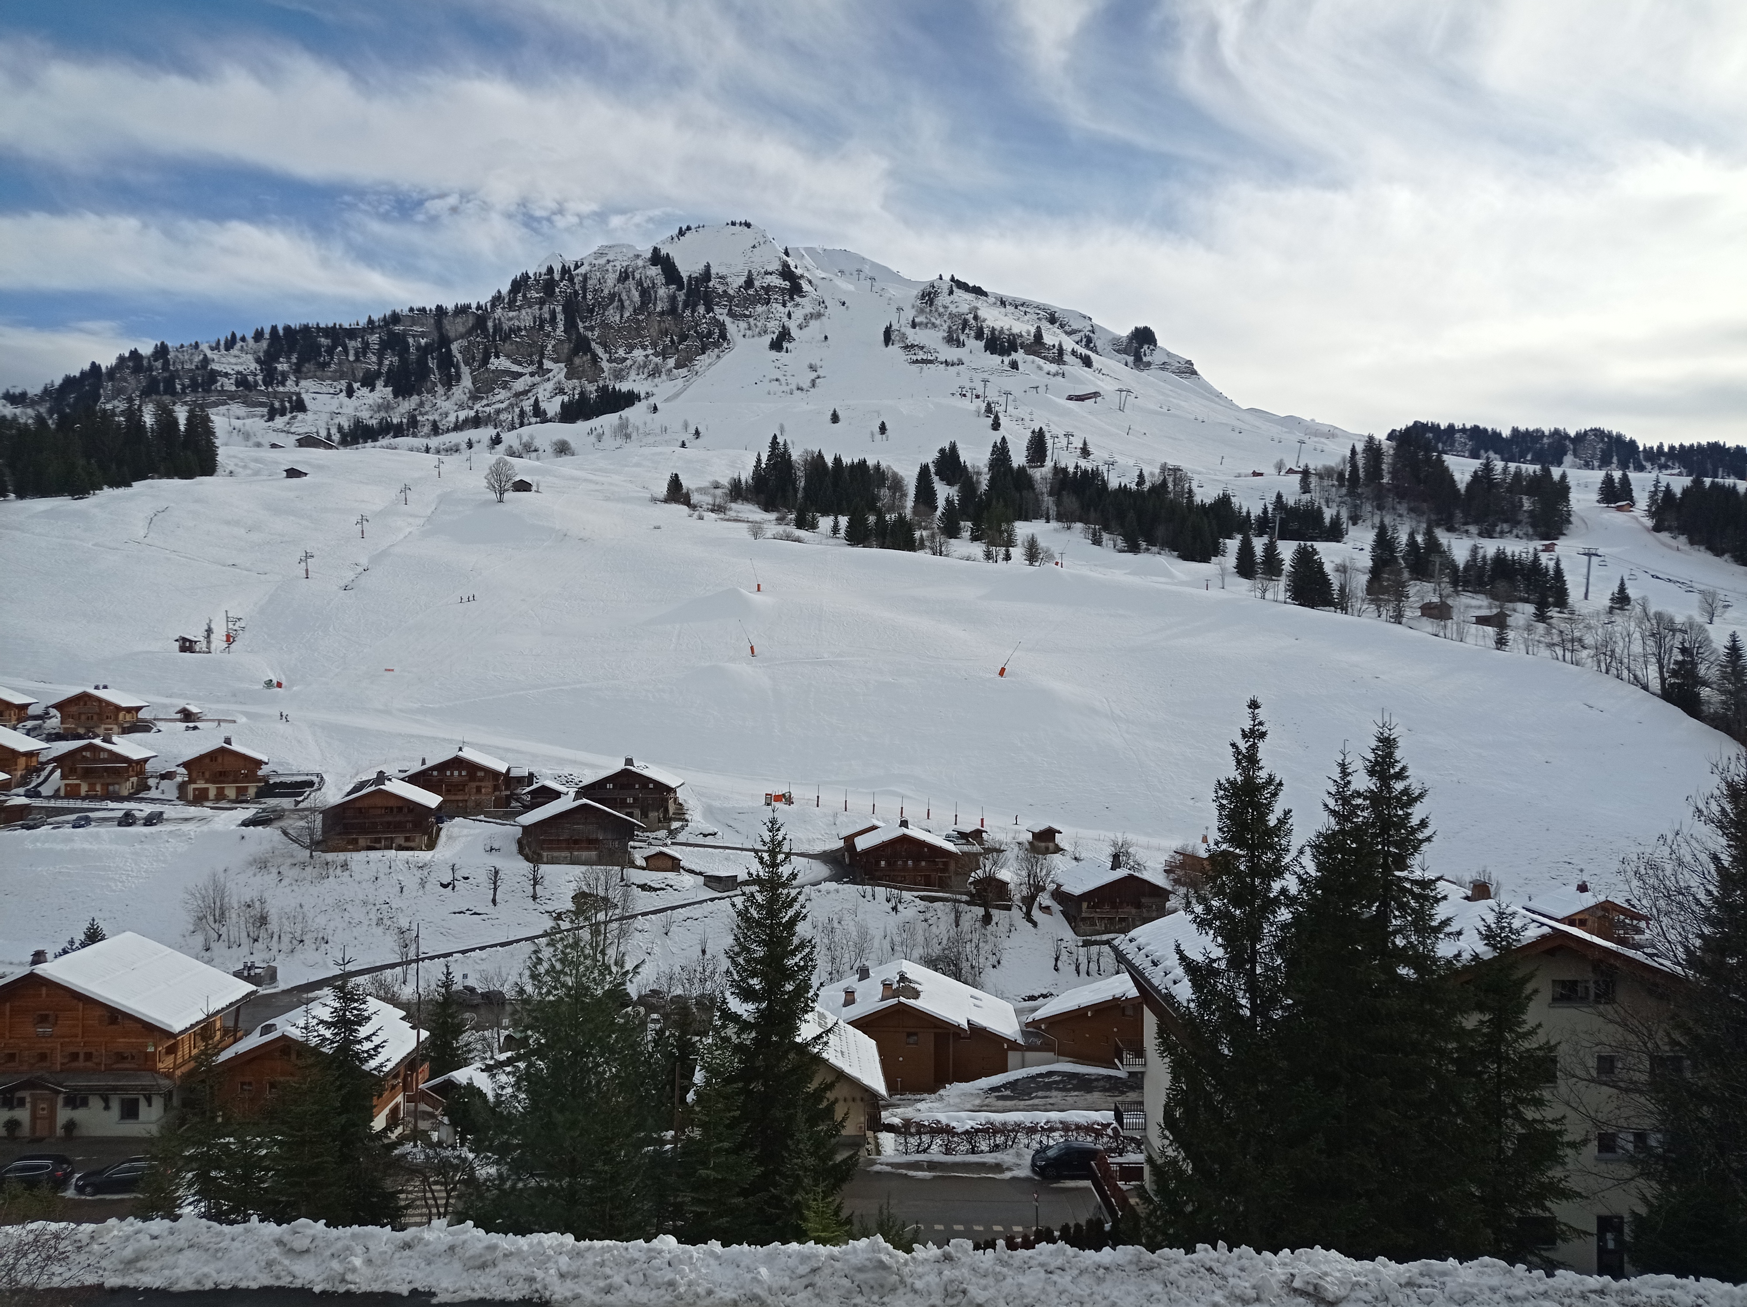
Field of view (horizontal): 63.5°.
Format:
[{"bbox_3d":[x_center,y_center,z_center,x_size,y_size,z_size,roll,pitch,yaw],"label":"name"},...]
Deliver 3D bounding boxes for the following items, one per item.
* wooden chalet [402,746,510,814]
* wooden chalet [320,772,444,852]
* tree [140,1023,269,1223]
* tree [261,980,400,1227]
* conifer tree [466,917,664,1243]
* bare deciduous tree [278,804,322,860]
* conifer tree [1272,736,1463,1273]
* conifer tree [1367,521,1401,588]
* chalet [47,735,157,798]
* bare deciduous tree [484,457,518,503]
[{"bbox_3d":[-64.089,19.416,217.000,14.200,9.200,12.500,0,-1,-3],"label":"wooden chalet"},{"bbox_3d":[-71.266,23.147,205.001,15.200,9.580,14.500,1,-1,-15],"label":"wooden chalet"},{"bbox_3d":[-24.608,17.253,52.000,4.800,7.950,4.800,0,1,0],"label":"tree"},{"bbox_3d":[-23.205,19.236,61.000,6.000,12.510,6.000,0,-1,0],"label":"tree"},{"bbox_3d":[-12.536,17.423,57.000,7.600,13.230,7.600,0,-1,0],"label":"conifer tree"},{"bbox_3d":[-78.084,24.270,193.000,5.300,7.470,5.300,0,-1,0],"label":"bare deciduous tree"},{"bbox_3d":[14.881,10.705,42.000,5.800,17.350,5.800,0,-1,0],"label":"conifer tree"},{"bbox_3d":[144.625,-27.665,400.000,9.500,19.730,9.500,0,1,0],"label":"conifer tree"},{"bbox_3d":[-123.990,18.181,227.000,13.000,9.200,12.000,0,-1,-12],"label":"chalet"},{"bbox_3d":[-132.202,-61.545,500.000,11.300,16.200,11.300,0,1,0],"label":"bare deciduous tree"}]

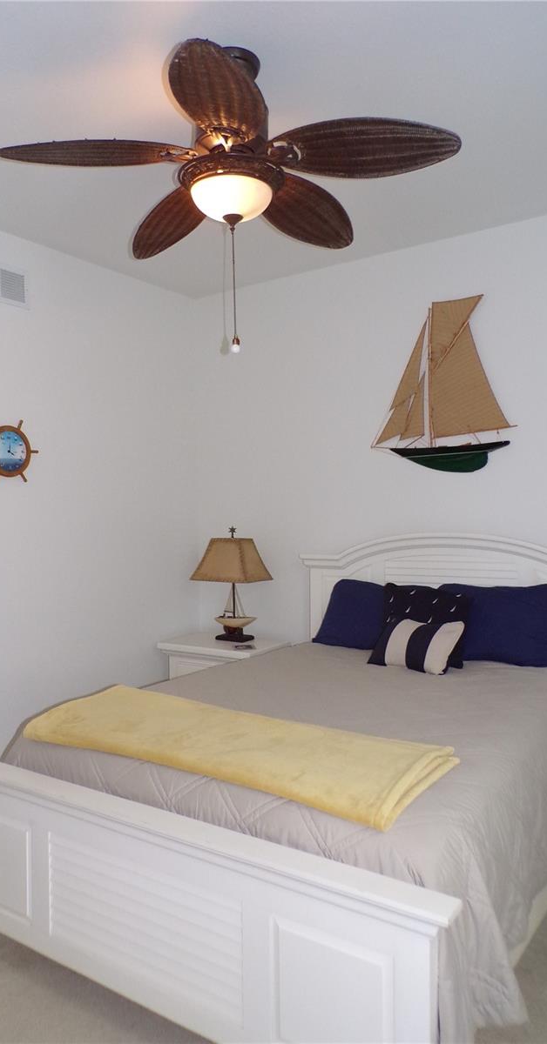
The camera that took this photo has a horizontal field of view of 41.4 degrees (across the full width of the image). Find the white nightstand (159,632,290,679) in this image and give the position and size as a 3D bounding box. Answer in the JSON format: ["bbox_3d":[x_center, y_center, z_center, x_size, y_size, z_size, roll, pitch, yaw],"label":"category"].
[{"bbox_3d":[-0.276,1.015,4.222,0.680,0.631,0.420,0,1,35],"label":"white nightstand"}]

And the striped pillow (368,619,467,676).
[{"bbox_3d":[0.636,0.545,3.197,0.385,0.260,0.135,0,-35,40],"label":"striped pillow"}]

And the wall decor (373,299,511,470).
[{"bbox_3d":[0.835,-0.670,3.642,0.765,0.857,0.070,0,1,35],"label":"wall decor"}]

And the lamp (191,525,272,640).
[{"bbox_3d":[-0.235,0.361,4.268,0.415,0.670,0.275,0,1,35],"label":"lamp"}]

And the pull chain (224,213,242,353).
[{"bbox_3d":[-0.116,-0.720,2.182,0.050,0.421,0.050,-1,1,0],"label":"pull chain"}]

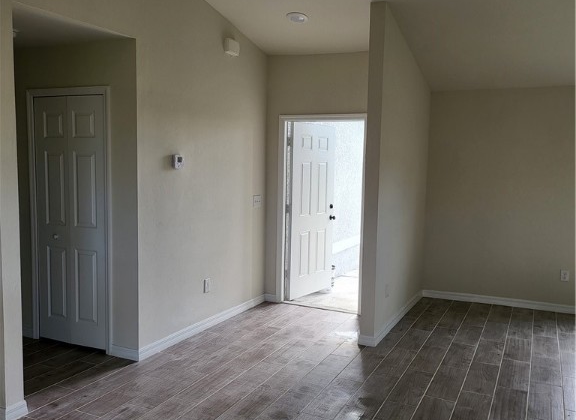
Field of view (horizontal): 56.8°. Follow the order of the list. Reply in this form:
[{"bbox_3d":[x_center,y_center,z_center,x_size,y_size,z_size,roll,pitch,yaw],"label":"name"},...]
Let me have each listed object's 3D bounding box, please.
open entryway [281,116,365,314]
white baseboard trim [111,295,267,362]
[{"bbox_3d":[0.382,0.028,5.737,1.032,2.079,0.170,4,6,26],"label":"open entryway"},{"bbox_3d":[-0.850,1.055,5.131,0.306,0.090,2.057,4,6,26],"label":"white baseboard trim"}]

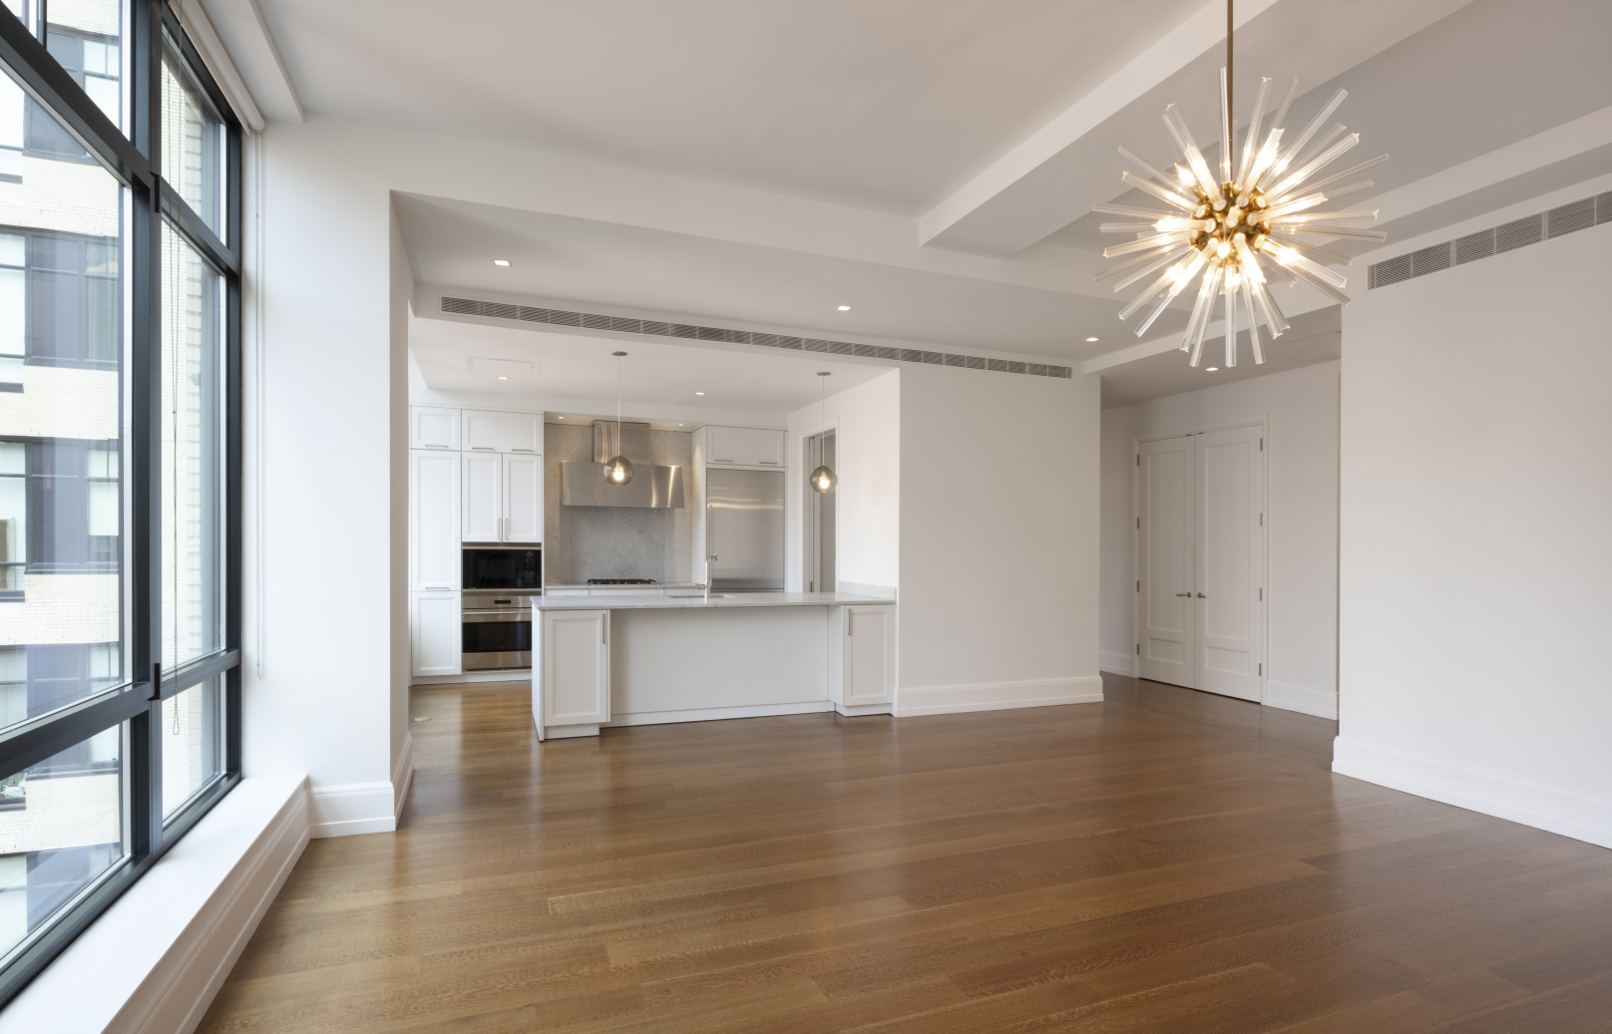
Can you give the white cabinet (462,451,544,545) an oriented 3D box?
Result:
[{"bbox_3d":[-3.147,-0.183,8.360,0.747,0.888,0.600,0,-1,-21],"label":"white cabinet"}]

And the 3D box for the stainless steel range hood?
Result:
[{"bbox_3d":[-1.982,-0.548,8.659,1.241,0.910,0.603,1,-2,-21],"label":"stainless steel range hood"}]

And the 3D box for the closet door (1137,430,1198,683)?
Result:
[{"bbox_3d":[3.566,0.440,7.938,0.050,2.406,0.698,0,-1,-21],"label":"closet door"}]

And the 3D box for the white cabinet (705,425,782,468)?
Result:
[{"bbox_3d":[-0.774,-0.764,9.285,0.914,0.453,0.600,0,-1,-21],"label":"white cabinet"}]

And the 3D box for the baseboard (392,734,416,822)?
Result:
[{"bbox_3d":[-2.172,1.407,4.353,0.030,0.226,1.095,1,-2,-21],"label":"baseboard"}]

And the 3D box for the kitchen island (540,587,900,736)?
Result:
[{"bbox_3d":[-0.784,1.138,6.585,2.714,0.920,1.186,1,-2,-21],"label":"kitchen island"}]

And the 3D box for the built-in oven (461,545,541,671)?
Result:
[{"bbox_3d":[-3.147,0.918,8.360,0.742,1.238,0.600,0,-1,-21],"label":"built-in oven"}]

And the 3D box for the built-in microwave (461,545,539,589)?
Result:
[{"bbox_3d":[-3.138,0.527,8.337,0.742,0.457,0.550,0,-1,-21],"label":"built-in microwave"}]

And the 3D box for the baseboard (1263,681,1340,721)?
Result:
[{"bbox_3d":[4.099,1.518,6.677,0.030,0.221,0.623,1,-2,-21],"label":"baseboard"}]

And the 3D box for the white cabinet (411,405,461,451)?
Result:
[{"bbox_3d":[-3.642,-0.831,8.004,0.431,0.406,0.623,1,-2,-21],"label":"white cabinet"}]

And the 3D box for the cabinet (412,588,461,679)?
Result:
[{"bbox_3d":[-3.652,1.131,8.019,0.431,0.814,0.623,1,-2,-21],"label":"cabinet"}]

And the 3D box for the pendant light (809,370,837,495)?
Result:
[{"bbox_3d":[0.145,-0.685,6.570,0.225,0.986,0.225,0,-1,0],"label":"pendant light"}]

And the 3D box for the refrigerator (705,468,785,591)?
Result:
[{"bbox_3d":[-0.778,0.563,9.294,0.914,2.158,0.620,0,-1,-21],"label":"refrigerator"}]

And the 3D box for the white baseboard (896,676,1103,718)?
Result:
[{"bbox_3d":[1.683,1.511,6.793,2.040,0.216,0.030,1,-2,-21],"label":"white baseboard"}]

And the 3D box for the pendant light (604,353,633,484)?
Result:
[{"bbox_3d":[-1.385,-0.727,5.970,0.218,0.994,0.218,0,-1,-21],"label":"pendant light"}]

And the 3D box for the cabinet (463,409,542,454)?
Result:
[{"bbox_3d":[-3.091,-0.819,8.217,0.734,0.410,0.623,1,-2,-21],"label":"cabinet"}]

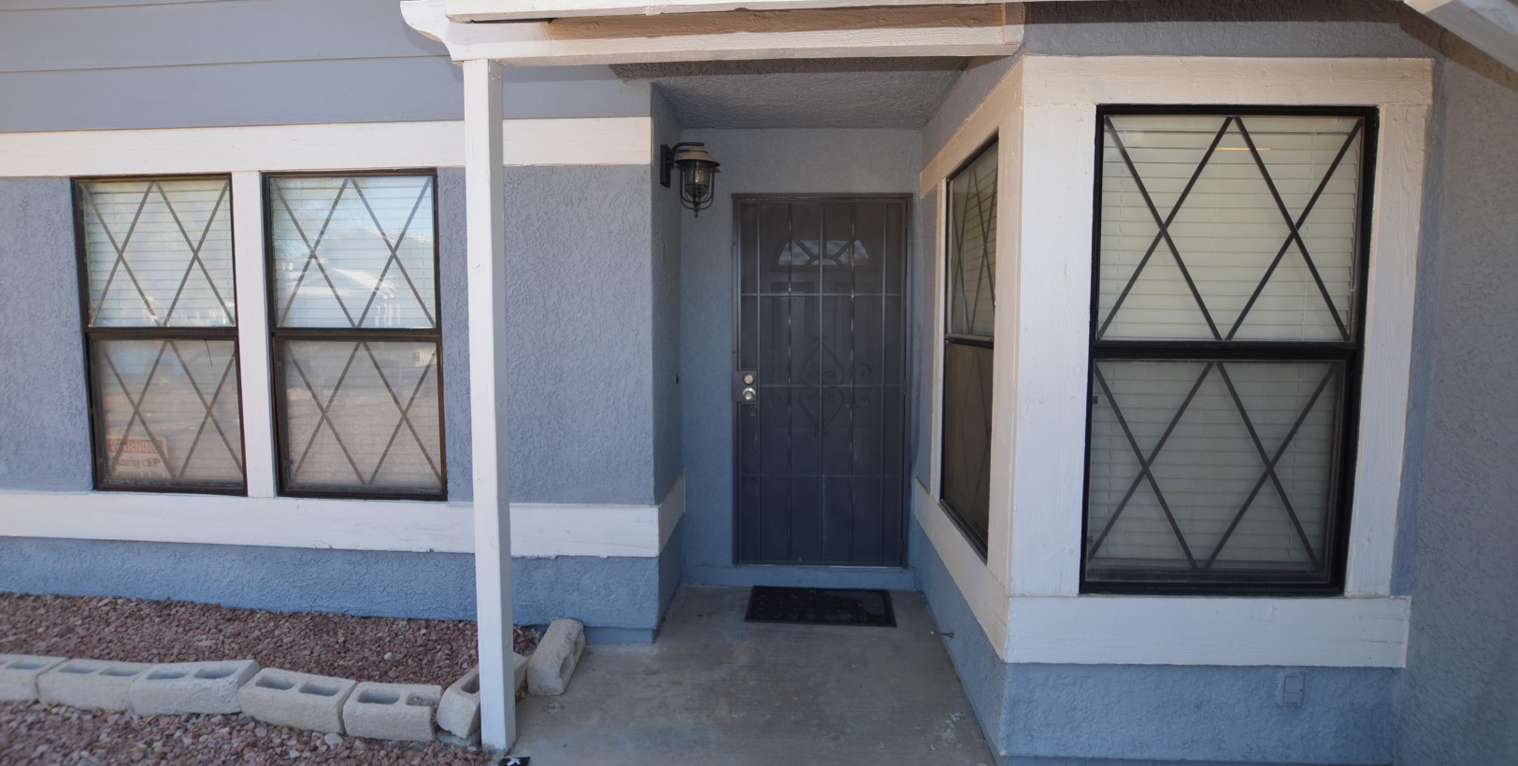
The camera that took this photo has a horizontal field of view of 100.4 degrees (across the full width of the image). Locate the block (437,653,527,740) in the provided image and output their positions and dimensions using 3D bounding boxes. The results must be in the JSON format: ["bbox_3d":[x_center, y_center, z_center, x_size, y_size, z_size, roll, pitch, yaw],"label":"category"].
[{"bbox_3d":[-1.067,1.222,2.506,0.105,0.140,0.394,15,0,10],"label":"block"}]

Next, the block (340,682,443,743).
[{"bbox_3d":[-1.393,1.262,2.426,0.325,0.145,0.115,1,9,-1],"label":"block"}]

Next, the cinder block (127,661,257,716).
[{"bbox_3d":[-2.299,1.249,2.585,0.393,0.145,0.115,0,7,-6],"label":"cinder block"}]

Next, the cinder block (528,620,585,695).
[{"bbox_3d":[-0.880,1.200,2.770,0.138,0.119,0.394,1,4,-4],"label":"cinder block"}]

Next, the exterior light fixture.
[{"bbox_3d":[-0.329,-1.028,3.184,0.285,0.375,0.235,0,4,4],"label":"exterior light fixture"}]

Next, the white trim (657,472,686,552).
[{"bbox_3d":[-0.469,0.674,3.314,0.040,0.240,0.710,0,4,4],"label":"white trim"}]

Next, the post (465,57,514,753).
[{"bbox_3d":[-0.923,0.114,2.186,0.090,2.370,0.090,0,4,4],"label":"post"}]

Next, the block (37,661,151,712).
[{"bbox_3d":[-2.726,1.252,2.615,0.394,0.145,0.115,1,7,4],"label":"block"}]

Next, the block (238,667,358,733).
[{"bbox_3d":[-1.809,1.260,2.501,0.395,0.145,0.115,3,9,5],"label":"block"}]

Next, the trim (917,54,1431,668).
[{"bbox_3d":[1.454,-0.092,2.716,1.220,1.900,1.560,0,4,4],"label":"trim"}]

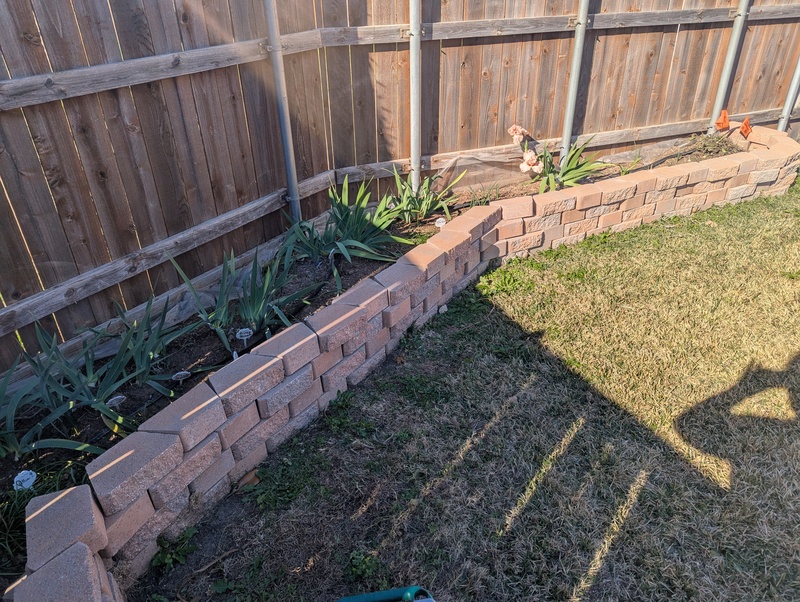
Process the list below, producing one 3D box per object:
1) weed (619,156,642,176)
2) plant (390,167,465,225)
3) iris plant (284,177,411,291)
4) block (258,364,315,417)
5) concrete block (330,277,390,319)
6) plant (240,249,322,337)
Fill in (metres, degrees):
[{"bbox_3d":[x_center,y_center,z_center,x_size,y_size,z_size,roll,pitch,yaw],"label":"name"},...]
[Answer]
[{"bbox_3d":[1.777,-1.037,4.280,0.150,0.120,0.120,-1,30,0],"label":"weed"},{"bbox_3d":[0.183,-0.703,3.700,0.460,0.300,0.340,-1,30,0],"label":"plant"},{"bbox_3d":[-0.304,-0.380,3.220,0.700,0.400,0.550,-2,31,0],"label":"iris plant"},{"bbox_3d":[-0.514,0.362,2.347,0.160,0.101,0.295,20,36,32],"label":"block"},{"bbox_3d":[-0.177,0.013,2.781,0.165,0.097,0.298,19,37,31],"label":"concrete block"},{"bbox_3d":[-0.553,-0.035,2.570,0.370,0.370,0.320,-2,31,0],"label":"plant"}]

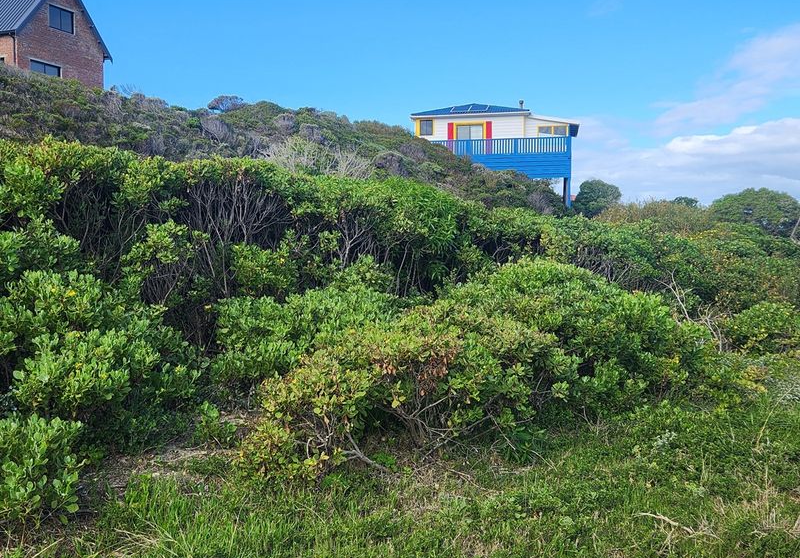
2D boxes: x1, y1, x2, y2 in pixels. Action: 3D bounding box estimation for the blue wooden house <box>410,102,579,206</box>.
[{"bbox_3d":[6.075,-8.000,34.634,9.700,7.100,8.500,1,5,10],"label":"blue wooden house"}]

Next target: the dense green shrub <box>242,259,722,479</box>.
[{"bbox_3d":[0.700,0.518,4.911,3.700,1.260,2.400,-2,5,-18],"label":"dense green shrub"}]

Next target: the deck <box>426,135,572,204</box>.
[{"bbox_3d":[5.824,-6.244,31.370,8.200,4.050,2.000,1,5,10],"label":"deck"}]

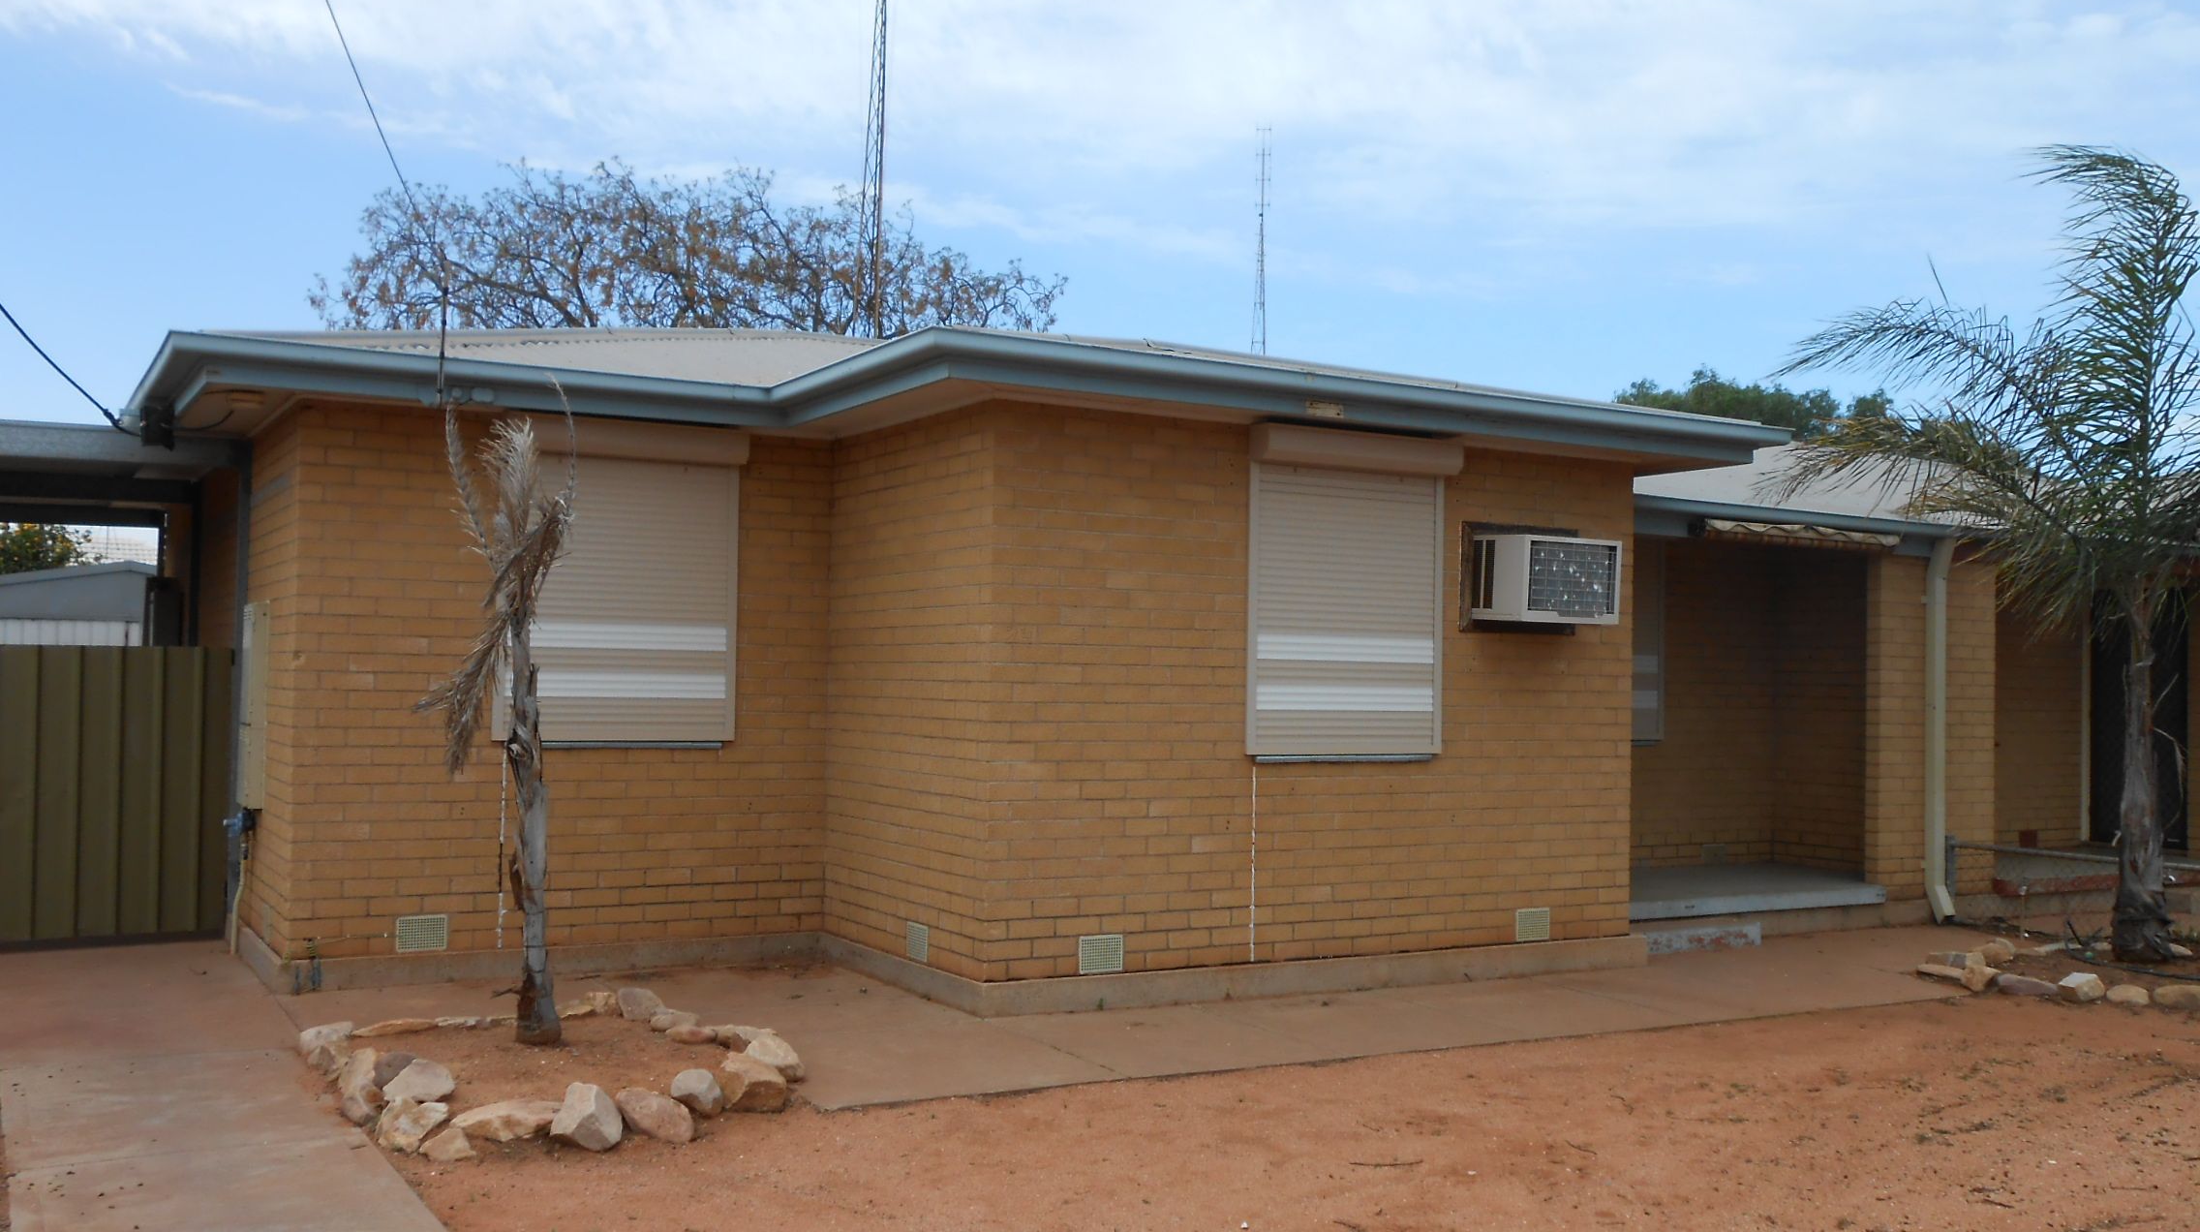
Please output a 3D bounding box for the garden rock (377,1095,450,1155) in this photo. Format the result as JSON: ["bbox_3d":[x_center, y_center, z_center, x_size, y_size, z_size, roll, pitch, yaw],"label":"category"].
[{"bbox_3d":[-2.129,1.575,5.899,0.210,0.135,0.200,2,-2,-20],"label":"garden rock"}]

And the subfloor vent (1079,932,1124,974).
[{"bbox_3d":[0.012,1.536,8.655,0.230,0.165,0.030,2,-2,-30],"label":"subfloor vent"}]

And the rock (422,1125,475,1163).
[{"bbox_3d":[-1.969,1.597,5.766,0.155,0.085,0.130,2,-2,-19],"label":"rock"}]

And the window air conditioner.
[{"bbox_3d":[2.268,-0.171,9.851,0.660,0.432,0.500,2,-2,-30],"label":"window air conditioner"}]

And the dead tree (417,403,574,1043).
[{"bbox_3d":[-2.430,0.406,7.670,0.620,2.578,0.580,2,-2,-17],"label":"dead tree"}]

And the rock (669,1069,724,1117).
[{"bbox_3d":[-1.394,1.650,6.597,0.186,0.152,0.176,1,-2,-12],"label":"rock"}]

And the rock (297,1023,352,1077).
[{"bbox_3d":[-2.864,1.602,7.047,0.190,0.140,0.260,2,-2,-22],"label":"rock"}]

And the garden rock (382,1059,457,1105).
[{"bbox_3d":[-2.335,1.597,6.544,0.235,0.110,0.200,2,-2,-19],"label":"garden rock"}]

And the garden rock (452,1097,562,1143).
[{"bbox_3d":[-1.880,1.599,6.051,0.330,0.105,0.190,2,-2,-17],"label":"garden rock"}]

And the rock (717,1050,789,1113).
[{"bbox_3d":[-1.213,1.636,6.691,0.209,0.191,0.293,2,-2,-30],"label":"rock"}]

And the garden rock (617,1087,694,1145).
[{"bbox_3d":[-1.452,1.625,6.210,0.250,0.173,0.188,1,-2,-13],"label":"garden rock"}]

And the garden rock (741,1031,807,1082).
[{"bbox_3d":[-1.241,1.666,7.225,0.209,0.164,0.292,2,-2,-30],"label":"garden rock"}]

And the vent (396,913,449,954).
[{"bbox_3d":[-3.181,1.494,8.959,0.230,0.165,0.030,2,-2,-30],"label":"vent"}]

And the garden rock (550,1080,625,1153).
[{"bbox_3d":[-1.649,1.604,6.130,0.223,0.203,0.201,2,-2,-15],"label":"garden rock"}]

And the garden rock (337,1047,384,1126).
[{"bbox_3d":[-2.460,1.563,6.341,0.150,0.180,0.320,2,-2,-21],"label":"garden rock"}]

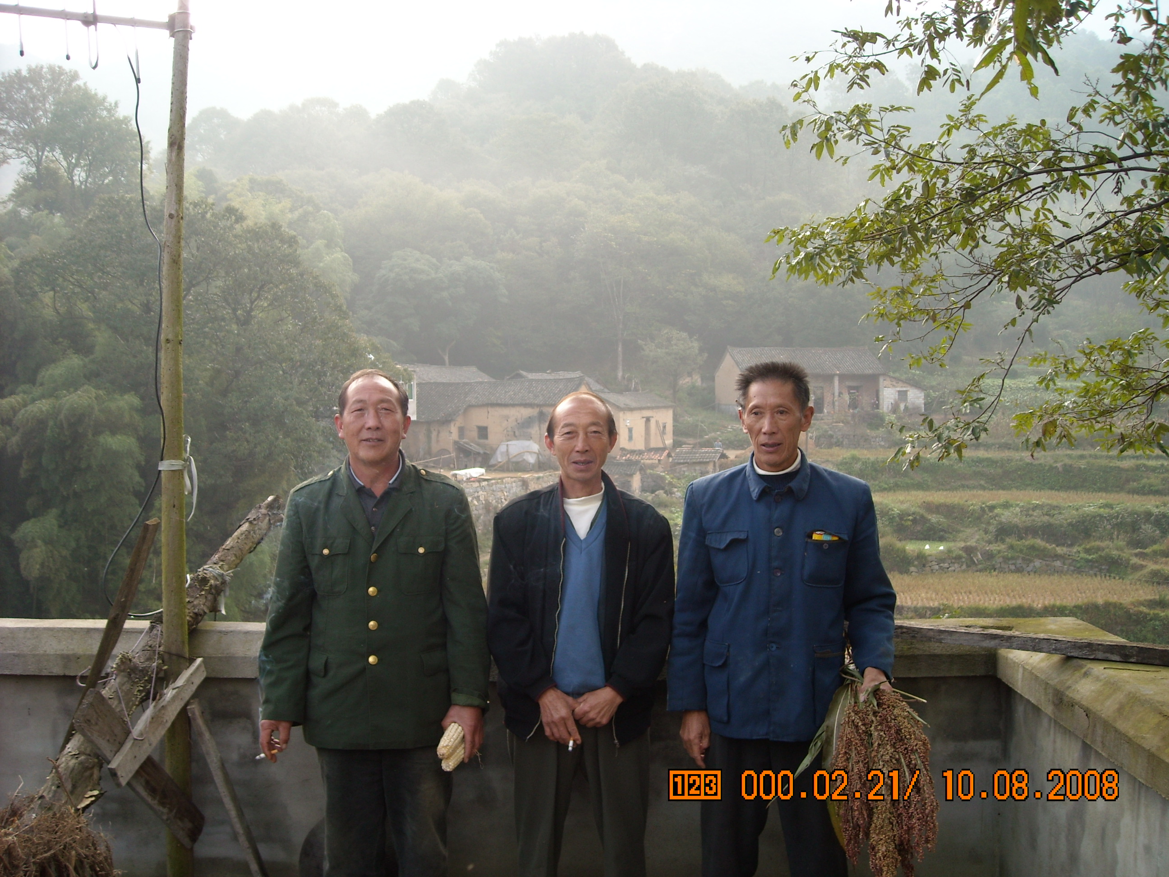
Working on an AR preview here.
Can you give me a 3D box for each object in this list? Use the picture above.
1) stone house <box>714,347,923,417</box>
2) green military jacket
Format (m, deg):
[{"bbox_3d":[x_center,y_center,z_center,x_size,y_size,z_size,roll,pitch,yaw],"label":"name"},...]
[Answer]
[{"bbox_3d":[19.000,-4.750,96.500,15.300,5.800,7.400,0,0,-10],"label":"stone house"},{"bbox_3d":[-0.543,0.427,3.050,0.580,0.745,0.290,0,0,-6],"label":"green military jacket"}]

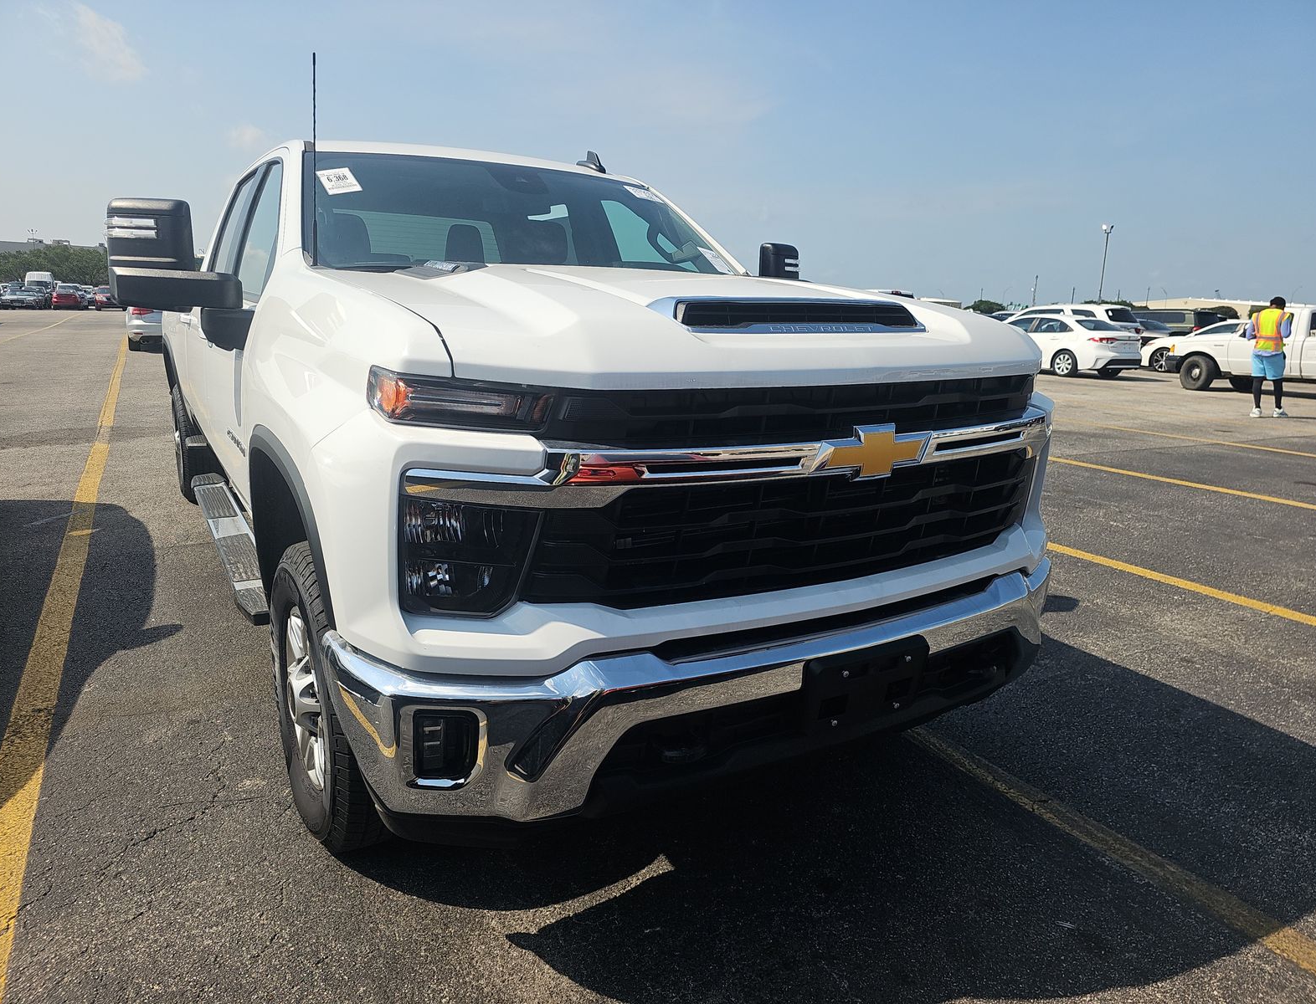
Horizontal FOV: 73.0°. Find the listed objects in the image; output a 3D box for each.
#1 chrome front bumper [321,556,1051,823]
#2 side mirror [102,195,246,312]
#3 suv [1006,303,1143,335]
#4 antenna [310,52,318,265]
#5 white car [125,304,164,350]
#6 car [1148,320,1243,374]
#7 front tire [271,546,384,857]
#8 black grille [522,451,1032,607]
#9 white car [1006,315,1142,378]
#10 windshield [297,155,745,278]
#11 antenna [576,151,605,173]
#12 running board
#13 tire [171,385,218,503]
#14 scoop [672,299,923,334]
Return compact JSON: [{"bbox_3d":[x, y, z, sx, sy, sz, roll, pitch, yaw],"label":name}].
[{"bbox_3d":[0.339,0.334,2.107,2.050,0.310,0.450,-6,15,-30],"label":"chrome front bumper"},{"bbox_3d":[-1.489,-0.755,2.756,0.360,0.330,0.210,-6,15,-31],"label":"side mirror"},{"bbox_3d":[10.996,-4.707,25.104,1.940,1.740,4.900,-6,15,-30],"label":"suv"},{"bbox_3d":[-0.985,-0.980,2.555,0.020,0.581,0.020,-3,11,-31],"label":"antenna"},{"bbox_3d":[-11.339,-4.309,20.630,1.820,1.460,4.750,-6,15,-30],"label":"white car"},{"bbox_3d":[14.016,-3.642,21.252,1.840,1.450,4.850,-6,15,-29],"label":"car"},{"bbox_3d":[-0.784,0.465,2.312,0.265,0.820,0.820,-6,15,-31],"label":"front tire"},{"bbox_3d":[0.396,0.039,1.955,1.450,0.240,0.150,-6,15,-30],"label":"black grille"},{"bbox_3d":[9.702,-3.998,22.491,1.780,1.435,4.630,-6,15,-30],"label":"white car"},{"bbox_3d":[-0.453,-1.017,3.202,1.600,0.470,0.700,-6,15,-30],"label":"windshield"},{"bbox_3d":[-0.280,-1.463,3.804,0.065,0.080,0.170,-6,15,-30],"label":"antenna"},{"bbox_3d":[-1.806,0.111,3.765,0.155,0.080,2.300,-6,15,-31],"label":"running board"},{"bbox_3d":[-3.036,-0.413,5.933,0.265,0.820,0.820,-6,15,-31],"label":"tire"},{"bbox_3d":[0.324,-0.423,2.003,0.670,0.090,0.160,-6,15,-31],"label":"scoop"}]

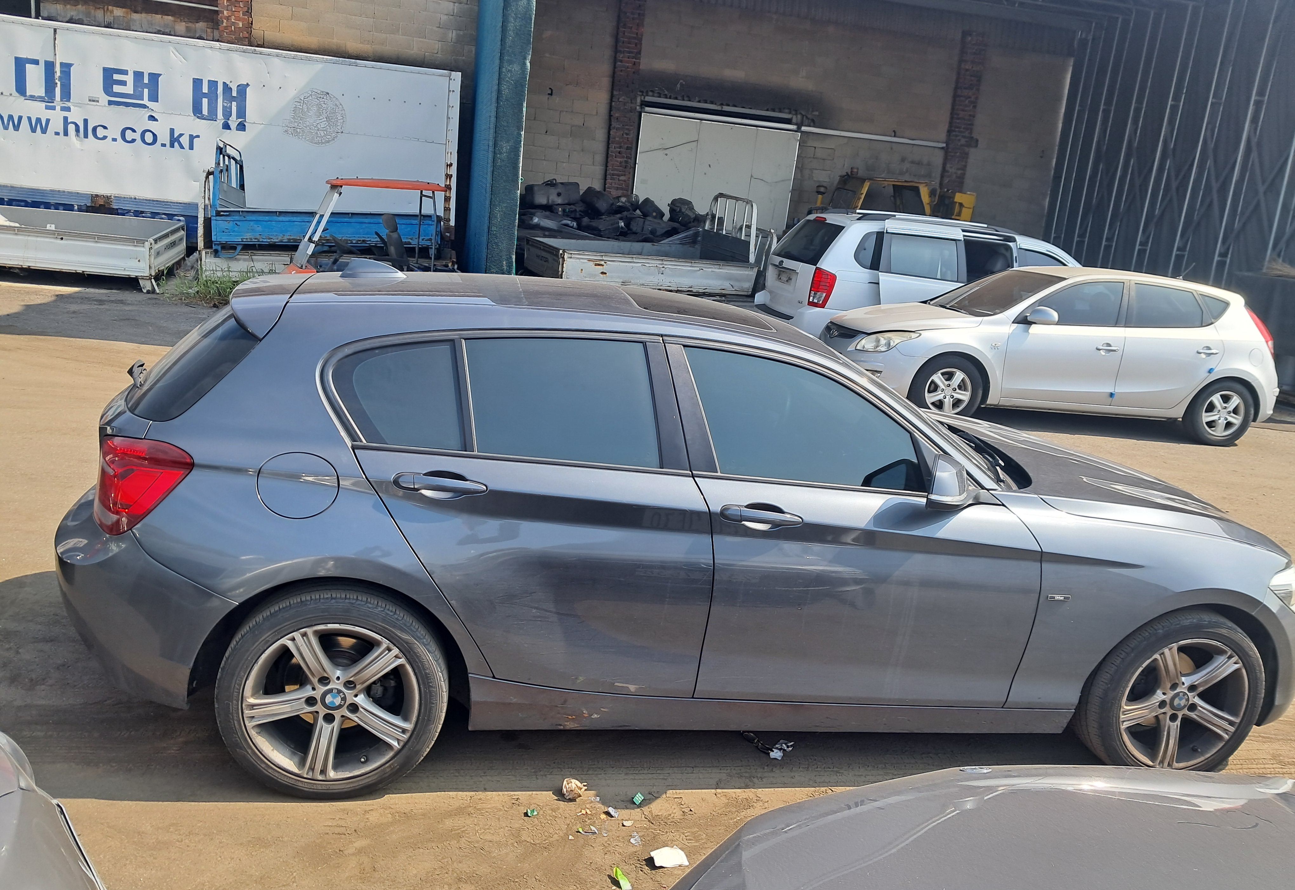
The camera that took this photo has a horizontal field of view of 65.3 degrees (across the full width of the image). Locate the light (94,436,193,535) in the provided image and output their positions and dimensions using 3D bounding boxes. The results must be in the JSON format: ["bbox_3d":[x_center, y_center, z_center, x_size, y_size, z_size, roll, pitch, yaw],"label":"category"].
[{"bbox_3d":[-1.386,0.092,2.772,0.330,0.285,0.280,3,13,-11],"label":"light"}]

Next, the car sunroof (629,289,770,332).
[{"bbox_3d":[0.129,-0.496,3.568,0.460,0.045,0.830,8,13,-12],"label":"car sunroof"}]

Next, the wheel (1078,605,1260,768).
[{"bbox_3d":[1.744,0.826,3.411,0.628,0.628,0.228,2,13,-12],"label":"wheel"}]

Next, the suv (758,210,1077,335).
[{"bbox_3d":[3.930,-1.855,12.781,5.080,1.790,1.990,1,14,-18],"label":"suv"}]

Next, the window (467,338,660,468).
[{"bbox_3d":[-0.237,-0.125,2.855,0.550,0.345,0.030,3,-11,-11],"label":"window"}]

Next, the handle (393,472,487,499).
[{"bbox_3d":[-0.556,0.109,2.717,0.248,0.072,0.050,3,13,-11],"label":"handle"}]

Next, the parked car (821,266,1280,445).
[{"bbox_3d":[3.956,-1.010,9.982,4.245,1.480,1.775,4,13,-5],"label":"parked car"}]

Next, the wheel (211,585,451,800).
[{"bbox_3d":[-0.892,0.695,2.910,0.628,0.628,0.228,3,13,-11],"label":"wheel"}]

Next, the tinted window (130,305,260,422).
[{"bbox_3d":[-1.438,-0.298,3.345,0.490,0.120,1.120,-38,17,1],"label":"tinted window"}]

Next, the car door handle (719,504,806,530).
[{"bbox_3d":[0.323,0.205,2.871,0.250,0.068,0.060,3,14,-11],"label":"car door handle"}]

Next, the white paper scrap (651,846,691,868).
[{"bbox_3d":[0.057,1.127,2.765,0.098,0.027,0.080,1,15,-20],"label":"white paper scrap"}]

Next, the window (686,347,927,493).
[{"bbox_3d":[0.469,-0.070,3.013,0.750,0.390,0.050,3,-8,-11],"label":"window"}]

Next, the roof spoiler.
[{"bbox_3d":[-1.194,-0.501,3.353,0.250,0.150,1.220,3,13,-11],"label":"roof spoiler"}]

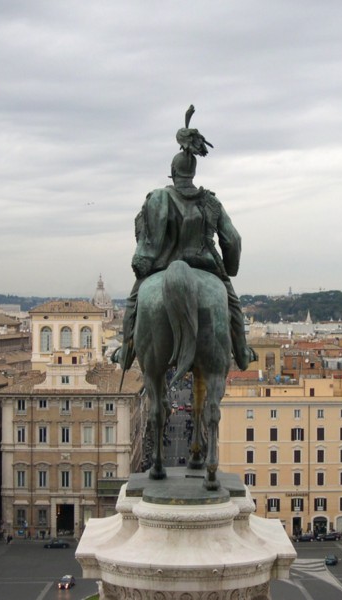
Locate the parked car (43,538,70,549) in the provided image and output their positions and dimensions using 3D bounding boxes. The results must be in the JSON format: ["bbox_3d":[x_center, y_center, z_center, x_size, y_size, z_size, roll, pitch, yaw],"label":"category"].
[{"bbox_3d":[-20.005,42.636,271.498,4.350,1.400,1.750,0,0,0],"label":"parked car"}]

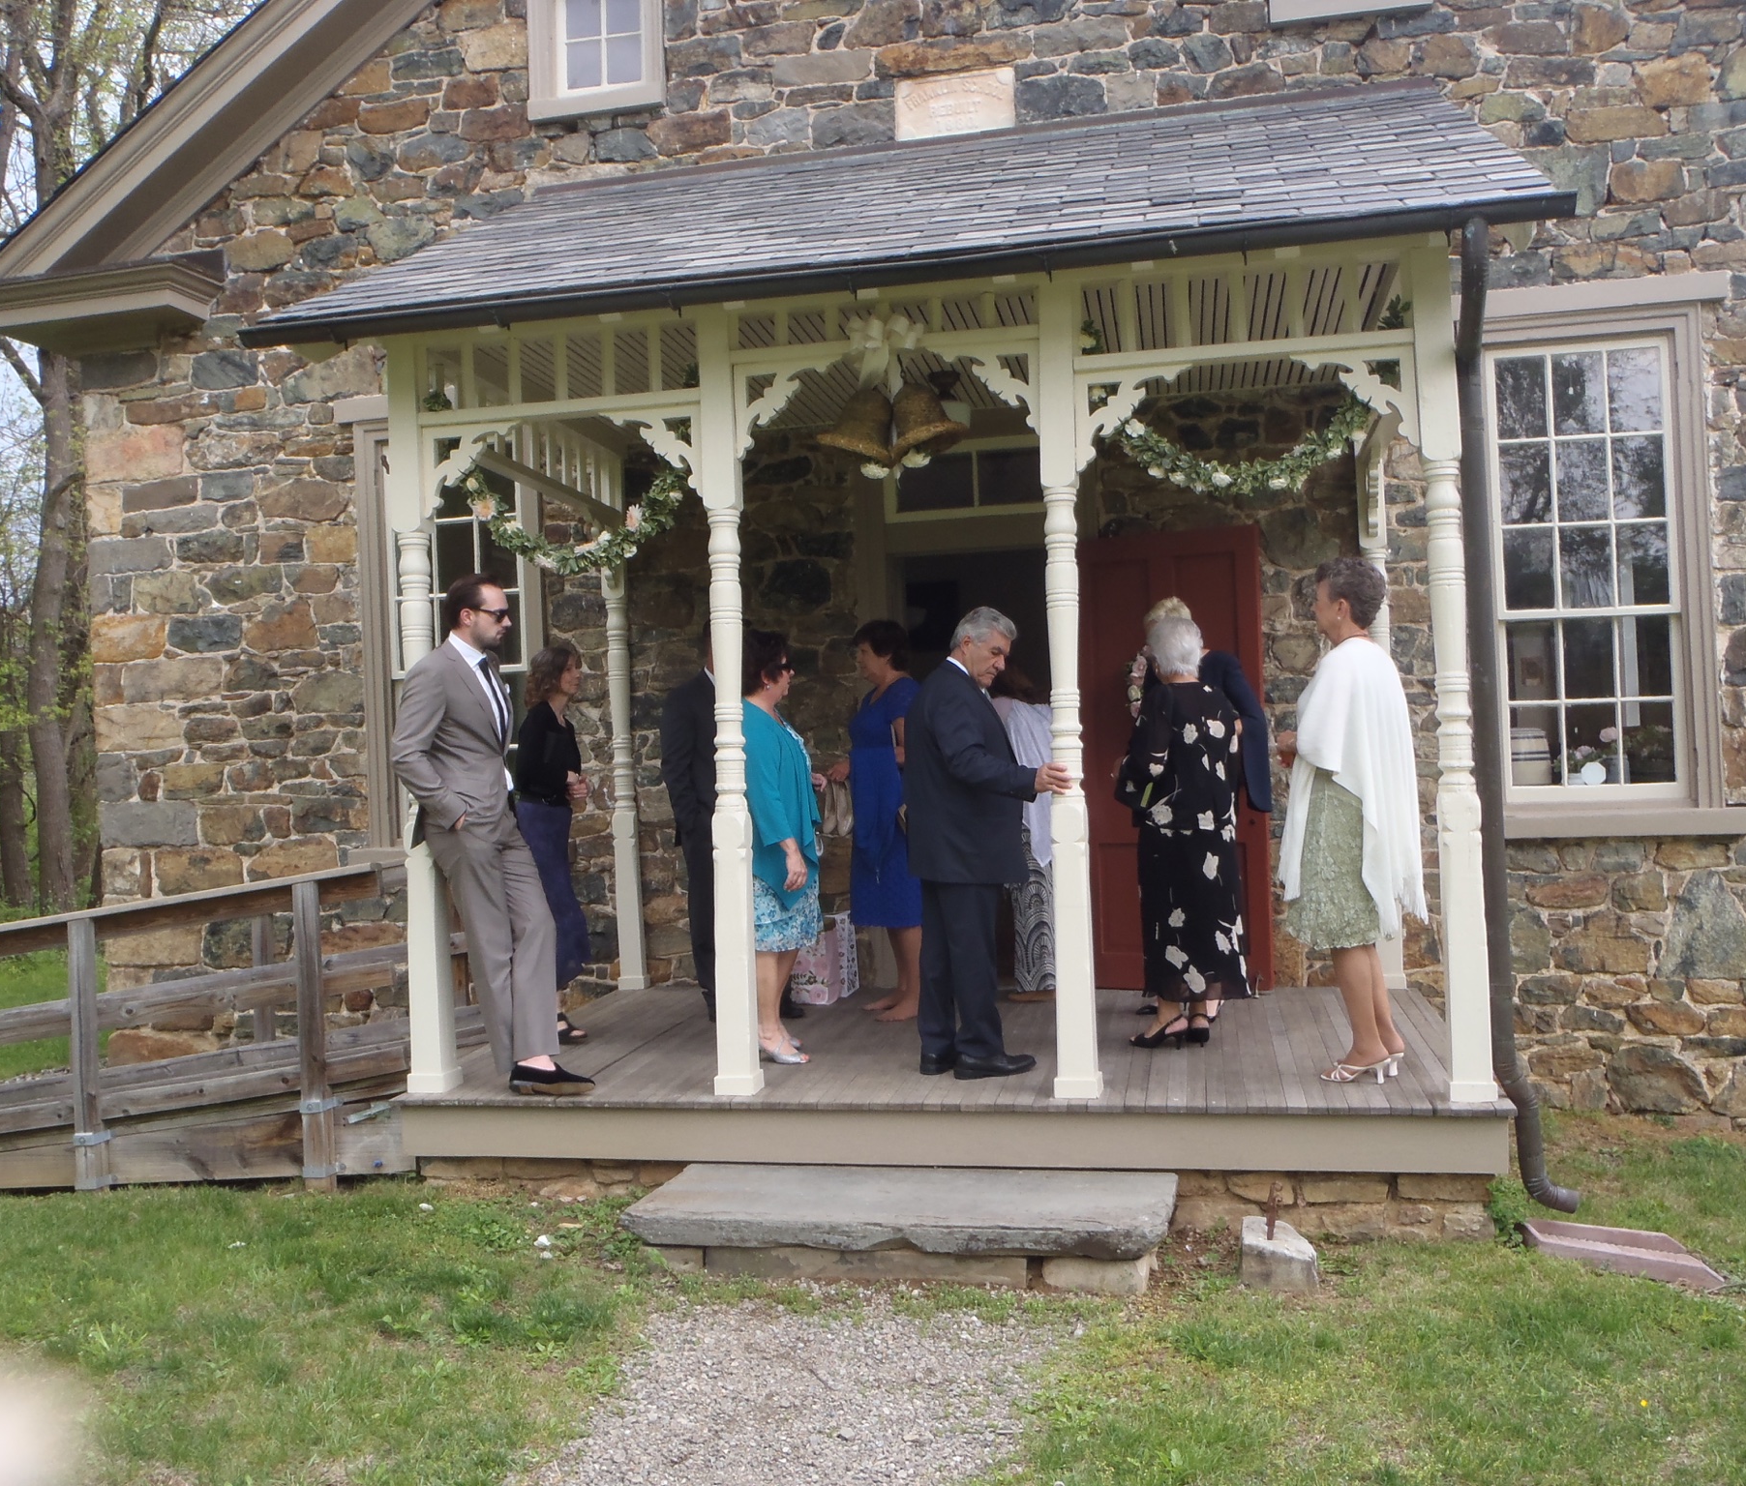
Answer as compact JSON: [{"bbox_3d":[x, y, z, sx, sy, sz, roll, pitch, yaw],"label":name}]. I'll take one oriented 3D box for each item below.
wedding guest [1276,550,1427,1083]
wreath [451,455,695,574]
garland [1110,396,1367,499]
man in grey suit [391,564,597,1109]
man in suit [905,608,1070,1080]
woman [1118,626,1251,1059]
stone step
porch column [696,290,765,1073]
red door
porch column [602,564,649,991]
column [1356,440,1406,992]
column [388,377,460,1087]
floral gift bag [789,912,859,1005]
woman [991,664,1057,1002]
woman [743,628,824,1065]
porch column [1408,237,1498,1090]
[{"bbox_3d":[1.590,0.257,5.337,0.460,1.720,0.480,-3,-2,28],"label":"wedding guest"},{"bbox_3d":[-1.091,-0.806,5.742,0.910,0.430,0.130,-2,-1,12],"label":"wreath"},{"bbox_3d":[1.200,-0.960,5.260,0.860,0.320,0.130,-2,-1,12],"label":"garland"},{"bbox_3d":[-1.375,0.316,5.730,0.600,1.839,0.500,-2,-2,7],"label":"man in grey suit"},{"bbox_3d":[0.403,0.346,5.706,0.600,1.660,0.540,-2,-1,-2],"label":"man in suit"},{"bbox_3d":[1.192,0.327,6.153,0.490,1.626,0.370,-2,0,-22],"label":"woman"},{"bbox_3d":[0.094,1.456,5.009,1.660,0.090,0.680,-2,-1,12],"label":"stone step"},{"bbox_3d":[-0.496,-0.151,5.603,0.145,2.726,0.145,-2,0,11],"label":"porch column"},{"bbox_3d":[1.349,0.081,7.277,0.877,2.056,0.050,-2,0,22],"label":"red door"},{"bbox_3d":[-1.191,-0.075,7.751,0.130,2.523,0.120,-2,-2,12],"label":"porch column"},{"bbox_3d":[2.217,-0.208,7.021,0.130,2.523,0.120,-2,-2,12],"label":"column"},{"bbox_3d":[-1.629,-0.084,5.800,0.141,2.666,0.141,-2,-1,12],"label":"column"},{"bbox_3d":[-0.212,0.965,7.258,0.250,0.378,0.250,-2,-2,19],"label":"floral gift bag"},{"bbox_3d":[0.748,0.402,7.504,0.440,1.570,0.460,-3,-1,34],"label":"woman"},{"bbox_3d":[-0.371,0.380,6.144,0.350,1.643,0.460,-2,0,15],"label":"woman"},{"bbox_3d":[1.826,-0.227,5.072,0.141,2.686,0.141,-2,-1,12],"label":"porch column"}]

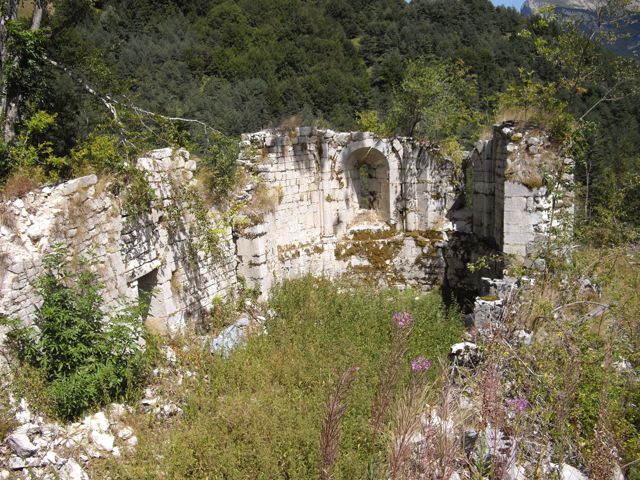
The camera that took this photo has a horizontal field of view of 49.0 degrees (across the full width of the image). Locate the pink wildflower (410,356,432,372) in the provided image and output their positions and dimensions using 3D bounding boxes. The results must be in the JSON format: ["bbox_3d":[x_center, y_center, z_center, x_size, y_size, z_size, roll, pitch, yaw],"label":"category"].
[{"bbox_3d":[0.376,0.461,2.600,0.078,0.052,0.074,-2,12,0],"label":"pink wildflower"}]

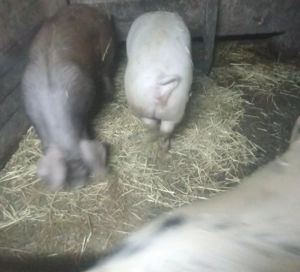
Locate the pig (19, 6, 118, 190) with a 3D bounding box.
[{"bbox_3d":[-0.476,-0.375,2.242,0.470,0.676,1.352,-2,40,3],"label":"pig"}]

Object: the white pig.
[{"bbox_3d":[0.071,-0.475,2.302,0.392,0.676,1.215,-3,40,3],"label":"white pig"}]

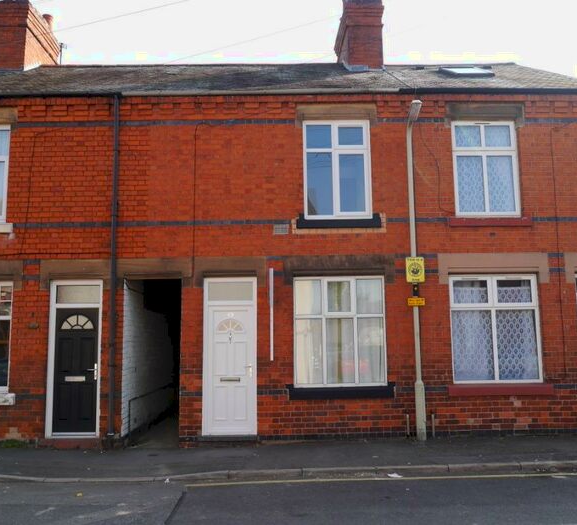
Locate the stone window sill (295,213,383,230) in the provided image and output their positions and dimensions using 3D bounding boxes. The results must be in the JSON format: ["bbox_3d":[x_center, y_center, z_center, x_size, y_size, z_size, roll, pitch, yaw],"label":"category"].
[{"bbox_3d":[0.811,-0.659,9.217,1.363,0.237,0.170,-1,-7,-1],"label":"stone window sill"}]

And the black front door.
[{"bbox_3d":[-3.355,1.694,8.960,0.685,1.950,0.060,-1,-7,-1],"label":"black front door"}]

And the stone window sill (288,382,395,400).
[{"bbox_3d":[0.816,2.011,8.878,1.677,0.243,0.170,-1,-7,-1],"label":"stone window sill"}]

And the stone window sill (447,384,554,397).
[{"bbox_3d":[3.321,1.996,8.920,1.649,0.192,0.180,-1,-7,-1],"label":"stone window sill"}]

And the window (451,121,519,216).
[{"bbox_3d":[3.278,-1.553,9.441,1.108,1.652,0.080,-1,-7,-1],"label":"window"}]

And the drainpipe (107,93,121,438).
[{"bbox_3d":[-2.765,-0.046,8.969,0.080,5.416,0.080,-1,-7,-1],"label":"drainpipe"}]

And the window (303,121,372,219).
[{"bbox_3d":[0.807,-1.534,9.394,1.127,1.678,0.080,-1,-7,-1],"label":"window"}]

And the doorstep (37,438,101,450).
[{"bbox_3d":[-3.358,2.781,8.786,0.950,0.167,0.270,-1,-7,-1],"label":"doorstep"}]

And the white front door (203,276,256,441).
[{"bbox_3d":[-0.930,1.476,9.021,0.865,2.460,0.080,-1,-7,-1],"label":"white front door"}]

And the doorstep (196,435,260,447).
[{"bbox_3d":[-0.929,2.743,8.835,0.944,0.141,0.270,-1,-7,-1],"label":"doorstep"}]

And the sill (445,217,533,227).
[{"bbox_3d":[3.281,-0.643,9.249,1.330,0.153,0.170,-1,-7,-1],"label":"sill"}]

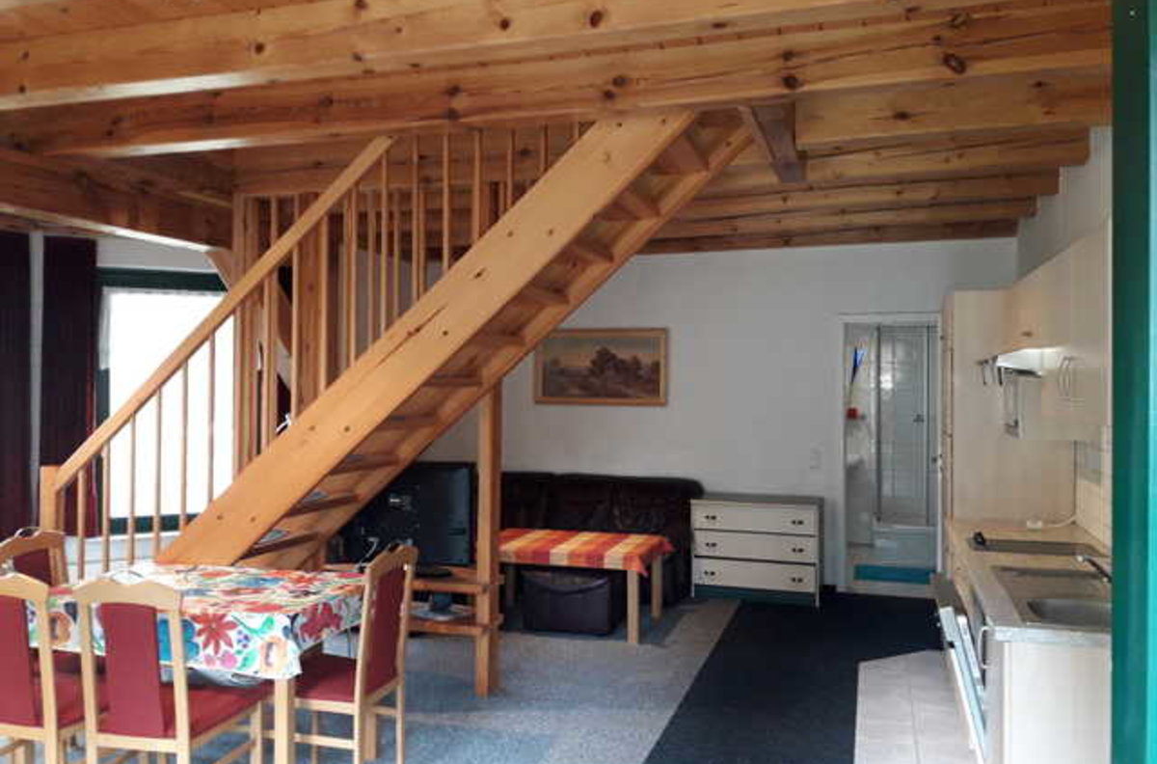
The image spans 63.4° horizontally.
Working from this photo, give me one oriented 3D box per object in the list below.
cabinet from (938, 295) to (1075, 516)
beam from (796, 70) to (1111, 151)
[{"bbox_3d":[2.238,0.555,4.919,0.565,2.011,0.672,0,1,18],"label":"cabinet"},{"bbox_3d":[1.534,-1.093,3.806,1.256,0.203,0.136,0,1,18],"label":"beam"}]

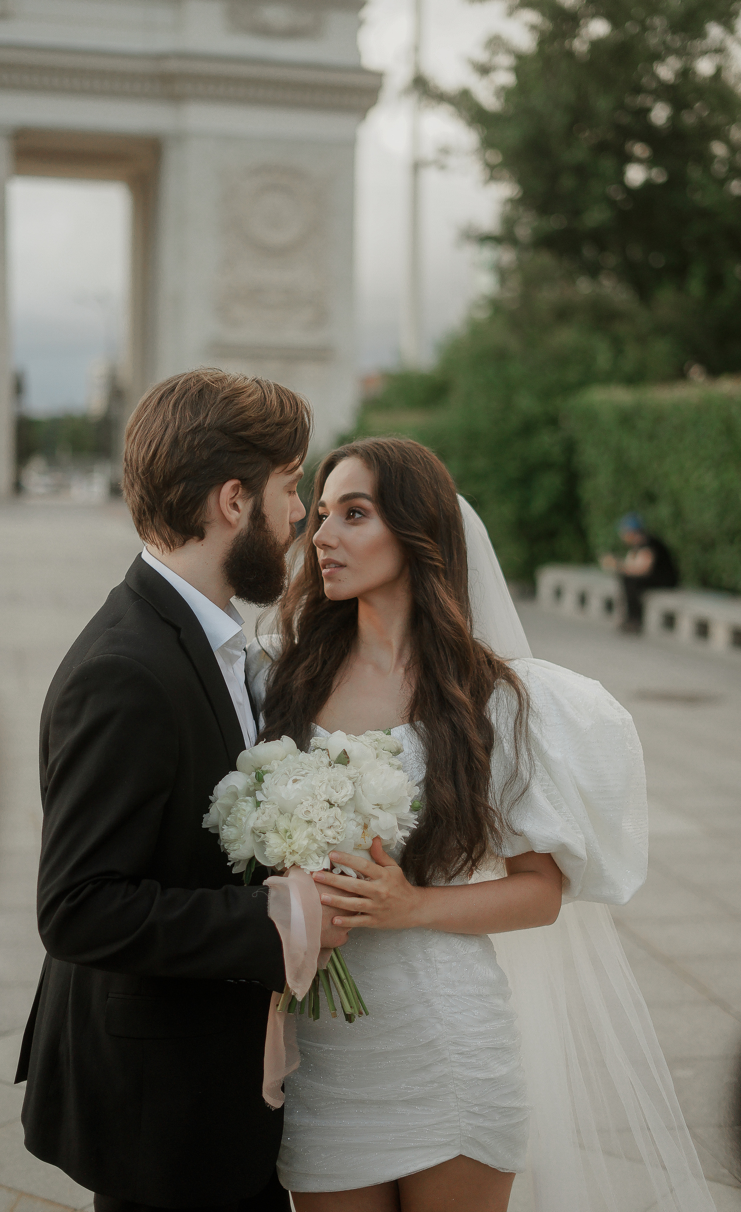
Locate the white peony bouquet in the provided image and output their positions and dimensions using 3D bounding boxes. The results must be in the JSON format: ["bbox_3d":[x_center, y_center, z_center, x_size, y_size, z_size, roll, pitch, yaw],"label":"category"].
[{"bbox_3d":[-0.072,0.332,2.060,0.260,0.345,0.235,0,15,0],"label":"white peony bouquet"}]

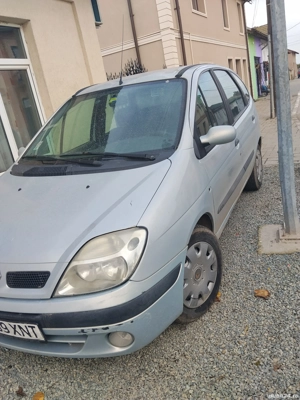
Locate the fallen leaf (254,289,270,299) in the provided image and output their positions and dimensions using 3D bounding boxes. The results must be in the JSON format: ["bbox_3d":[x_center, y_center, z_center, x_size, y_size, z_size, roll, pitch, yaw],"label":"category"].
[{"bbox_3d":[0.752,0.627,2.239,0.105,0.028,0.080,1,20,36],"label":"fallen leaf"}]

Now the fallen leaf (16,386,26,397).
[{"bbox_3d":[-0.683,1.019,1.780,0.055,0.020,0.075,-23,20,-38],"label":"fallen leaf"}]

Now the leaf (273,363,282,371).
[{"bbox_3d":[0.635,0.830,1.670,0.060,0.020,0.055,-10,16,4],"label":"leaf"}]

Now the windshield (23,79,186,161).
[{"bbox_3d":[-0.343,-0.625,2.613,1.330,0.130,0.880,-1,50,26],"label":"windshield"}]

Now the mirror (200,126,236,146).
[{"bbox_3d":[0.478,-0.441,2.305,0.240,0.135,0.130,-1,19,26],"label":"mirror"}]

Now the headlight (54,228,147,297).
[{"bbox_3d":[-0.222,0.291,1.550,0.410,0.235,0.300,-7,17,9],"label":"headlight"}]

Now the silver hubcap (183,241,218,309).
[{"bbox_3d":[0.261,0.455,2.087,0.130,0.405,0.405,7,24,43],"label":"silver hubcap"}]

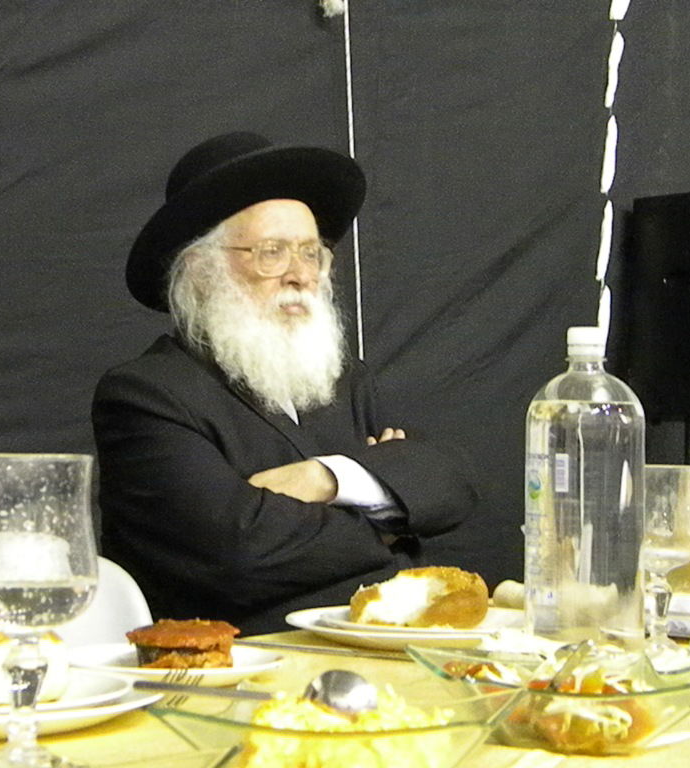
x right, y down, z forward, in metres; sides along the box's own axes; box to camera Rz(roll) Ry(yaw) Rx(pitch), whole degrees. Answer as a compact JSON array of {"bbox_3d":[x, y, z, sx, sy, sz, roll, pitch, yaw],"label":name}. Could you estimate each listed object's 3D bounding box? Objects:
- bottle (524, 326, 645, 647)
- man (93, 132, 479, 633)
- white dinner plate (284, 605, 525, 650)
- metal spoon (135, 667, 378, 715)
[{"bbox_3d":[0.196,0.091,1.350,0.097,0.275,0.097,0,-3,20],"label":"bottle"},{"bbox_3d":[-0.065,0.327,2.166,0.580,1.350,0.720,3,-3,-35],"label":"man"},{"bbox_3d":[0.074,0.221,1.475,0.253,0.025,0.253,1,-3,0],"label":"white dinner plate"},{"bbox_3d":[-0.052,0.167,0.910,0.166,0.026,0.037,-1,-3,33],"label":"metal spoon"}]

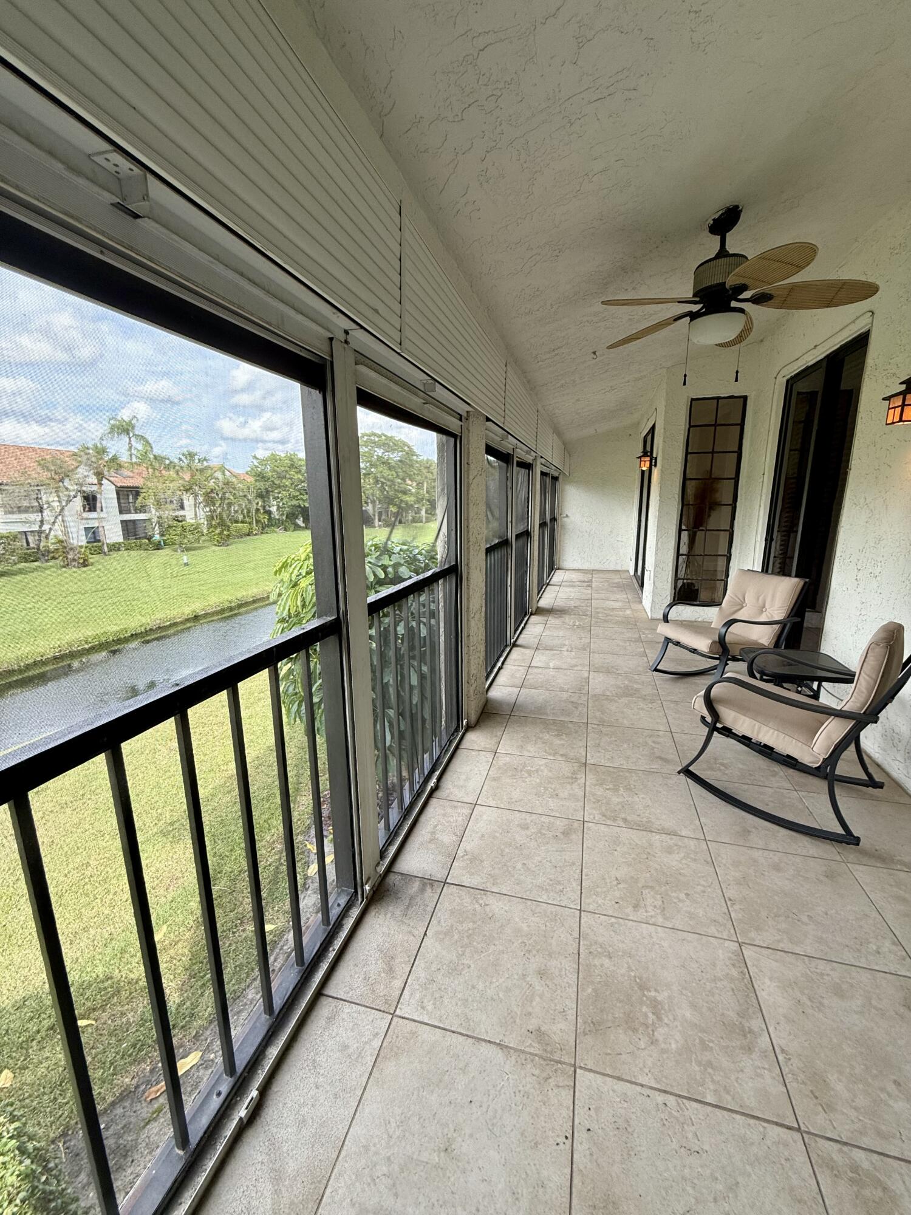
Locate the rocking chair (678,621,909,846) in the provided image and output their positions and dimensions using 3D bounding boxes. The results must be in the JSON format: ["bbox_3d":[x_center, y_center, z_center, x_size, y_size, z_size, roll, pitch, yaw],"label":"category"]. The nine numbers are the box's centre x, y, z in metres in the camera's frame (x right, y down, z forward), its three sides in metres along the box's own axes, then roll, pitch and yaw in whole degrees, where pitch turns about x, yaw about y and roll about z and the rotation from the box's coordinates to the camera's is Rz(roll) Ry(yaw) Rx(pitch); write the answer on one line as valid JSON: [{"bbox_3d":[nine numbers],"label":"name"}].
[{"bbox_3d":[1.608,0.472,2.330,0.615,0.925,0.762,-12,16,-41],"label":"rocking chair"}]

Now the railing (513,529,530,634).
[{"bbox_3d":[0.757,-0.329,5.780,0.070,1.060,1.170,3,13,15],"label":"railing"}]

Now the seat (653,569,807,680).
[{"bbox_3d":[1.995,0.196,3.662,0.762,0.889,0.615,-3,13,-11],"label":"seat"}]

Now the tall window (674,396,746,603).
[{"bbox_3d":[2.882,-1.178,5.596,0.560,2.290,0.090,3,13,15],"label":"tall window"}]

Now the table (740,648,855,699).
[{"bbox_3d":[2.062,0.552,3.021,0.505,0.462,0.505,3,13,15],"label":"table"}]

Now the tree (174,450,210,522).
[{"bbox_3d":[-26.898,-11.445,50.000,3.200,8.900,3.200,-1,12,-1],"label":"tree"}]

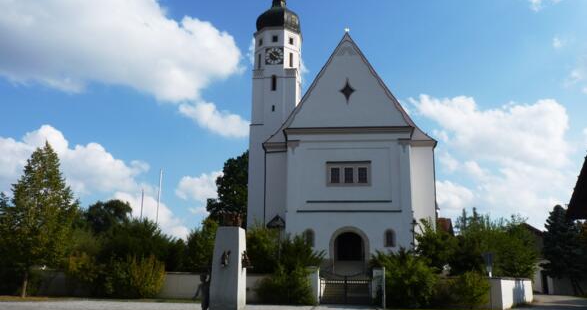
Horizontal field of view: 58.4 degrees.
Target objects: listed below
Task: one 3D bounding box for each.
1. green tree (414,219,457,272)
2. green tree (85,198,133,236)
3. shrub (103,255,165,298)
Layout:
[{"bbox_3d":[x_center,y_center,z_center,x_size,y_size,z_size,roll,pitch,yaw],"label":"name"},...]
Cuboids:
[{"bbox_3d":[7.967,5.655,29.447,2.360,4.300,2.300,-1,-13,7],"label":"green tree"},{"bbox_3d":[-23.928,10.741,68.128,6.500,9.950,6.300,-1,-13,7],"label":"green tree"},{"bbox_3d":[-9.376,7.111,30.802,3.630,2.400,2.800,-1,-13,7],"label":"shrub"}]

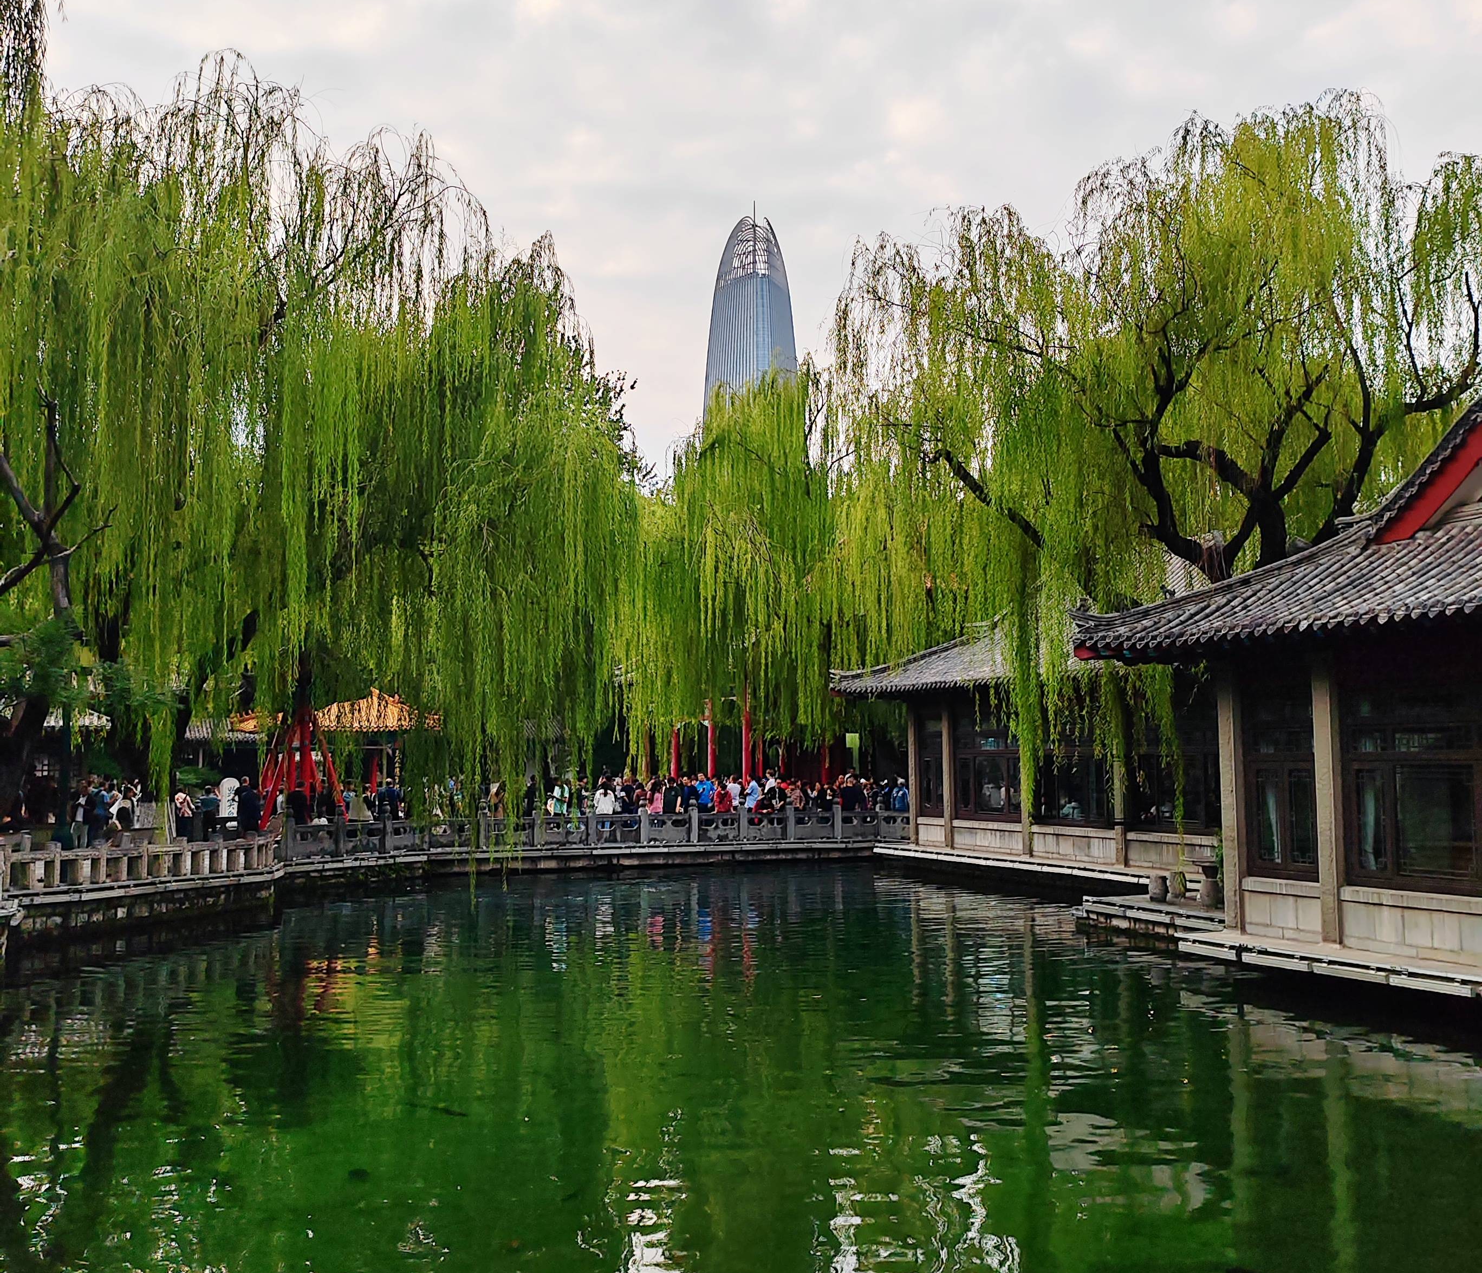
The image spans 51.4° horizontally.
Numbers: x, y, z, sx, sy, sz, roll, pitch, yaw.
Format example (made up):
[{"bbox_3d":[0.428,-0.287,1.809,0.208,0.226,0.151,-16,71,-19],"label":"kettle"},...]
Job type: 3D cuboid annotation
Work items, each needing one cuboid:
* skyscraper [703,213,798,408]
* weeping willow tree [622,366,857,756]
[{"bbox_3d":[7.160,-82.491,839.053,46.000,301.000,46.000,-3,-5,29],"label":"skyscraper"},{"bbox_3d":[0.023,-1.276,46.243,7.600,14.000,7.200,-1,-5,0],"label":"weeping willow tree"}]

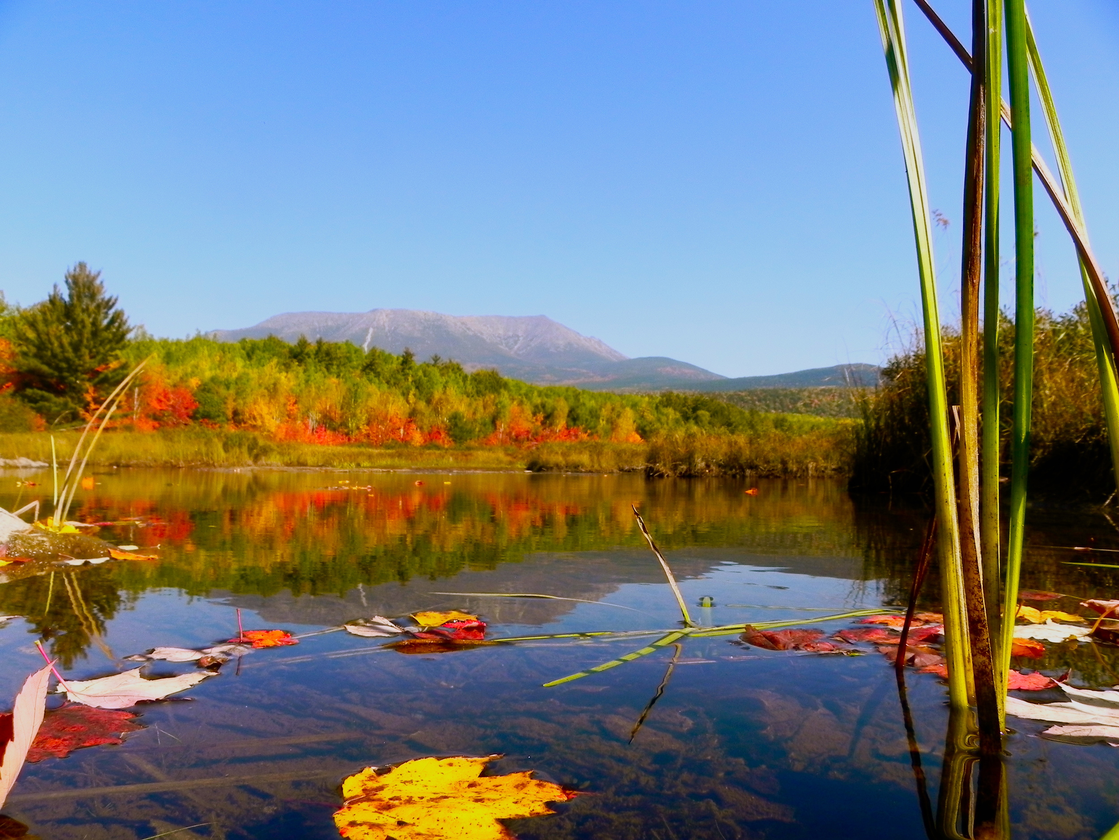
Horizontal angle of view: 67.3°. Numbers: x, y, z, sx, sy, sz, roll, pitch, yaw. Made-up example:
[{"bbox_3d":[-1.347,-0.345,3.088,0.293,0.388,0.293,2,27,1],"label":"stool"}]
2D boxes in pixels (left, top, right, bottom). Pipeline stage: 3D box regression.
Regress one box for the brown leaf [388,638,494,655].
[{"bbox_3d":[-0.093,0.176,0.663,0.084,0.008,0.053,0,-3,0],"label":"brown leaf"}]

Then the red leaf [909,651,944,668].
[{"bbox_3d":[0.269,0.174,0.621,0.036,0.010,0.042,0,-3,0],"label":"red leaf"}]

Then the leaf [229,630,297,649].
[{"bbox_3d":[-0.242,0.174,0.681,0.059,0.008,0.064,0,-3,0],"label":"leaf"}]

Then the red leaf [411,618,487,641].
[{"bbox_3d":[-0.093,0.174,0.716,0.062,0.014,0.064,0,-3,0],"label":"red leaf"}]

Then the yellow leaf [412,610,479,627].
[{"bbox_3d":[-0.105,0.176,0.755,0.062,0.011,0.059,0,-3,0],"label":"yellow leaf"}]

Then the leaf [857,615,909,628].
[{"bbox_3d":[0.303,0.182,0.768,0.059,0.010,0.056,0,-3,0],"label":"leaf"}]

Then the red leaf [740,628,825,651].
[{"bbox_3d":[0.184,0.175,0.688,0.076,0.011,0.073,0,-3,0],"label":"red leaf"}]

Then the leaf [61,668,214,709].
[{"bbox_3d":[-0.274,0.165,0.537,0.084,0.010,0.087,-1,-3,19],"label":"leaf"}]

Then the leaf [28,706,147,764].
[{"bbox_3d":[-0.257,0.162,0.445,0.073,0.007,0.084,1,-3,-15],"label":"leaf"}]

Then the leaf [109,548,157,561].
[{"bbox_3d":[-0.650,0.200,1.262,0.077,0.015,0.059,0,-3,0],"label":"leaf"}]

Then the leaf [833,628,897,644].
[{"bbox_3d":[0.255,0.177,0.705,0.053,0.011,0.059,0,-3,0],"label":"leaf"}]

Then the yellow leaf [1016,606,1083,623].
[{"bbox_3d":[0.467,0.182,0.803,0.073,0.014,0.067,0,-3,0],"label":"yellow leaf"}]

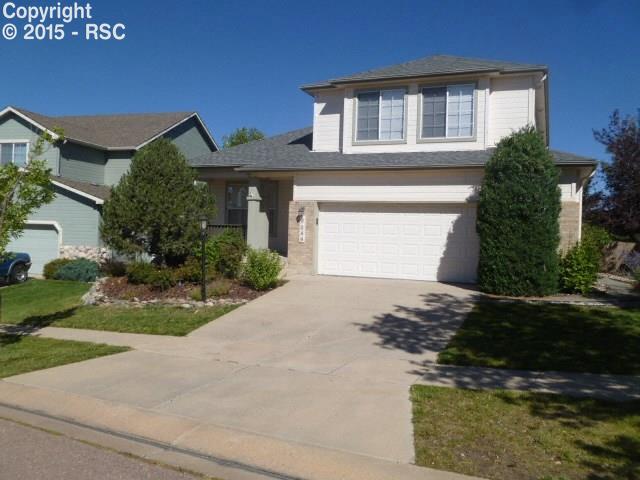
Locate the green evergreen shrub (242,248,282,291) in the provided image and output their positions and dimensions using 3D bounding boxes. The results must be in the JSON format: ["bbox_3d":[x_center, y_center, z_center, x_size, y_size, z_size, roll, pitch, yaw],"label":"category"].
[{"bbox_3d":[-1.566,0.803,14.100,1.089,1.110,1.089,1,2,-6],"label":"green evergreen shrub"}]

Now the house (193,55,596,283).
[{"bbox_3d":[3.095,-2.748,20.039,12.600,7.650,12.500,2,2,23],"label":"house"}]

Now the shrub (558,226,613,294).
[{"bbox_3d":[6.334,0.465,12.350,1.288,1.620,1.288,3,2,27],"label":"shrub"}]

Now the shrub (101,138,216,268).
[{"bbox_3d":[-5.022,-1.082,16.000,3.418,3.987,3.418,1,2,-17],"label":"shrub"}]

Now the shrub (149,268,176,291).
[{"bbox_3d":[-4.411,1.106,14.500,0.823,0.598,0.823,1,2,-17],"label":"shrub"}]

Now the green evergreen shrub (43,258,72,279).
[{"bbox_3d":[-9.786,1.081,19.300,1.230,0.759,1.169,0,2,-27],"label":"green evergreen shrub"}]

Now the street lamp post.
[{"bbox_3d":[-2.851,0.454,12.700,0.240,2.130,0.240,2,2,23],"label":"street lamp post"}]

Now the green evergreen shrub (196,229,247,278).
[{"bbox_3d":[-2.968,0.422,15.600,1.507,1.491,1.356,1,2,-11],"label":"green evergreen shrub"}]

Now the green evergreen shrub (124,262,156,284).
[{"bbox_3d":[-5.305,0.961,15.300,0.993,0.688,0.993,1,2,-19],"label":"green evergreen shrub"}]

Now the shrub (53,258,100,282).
[{"bbox_3d":[-8.701,1.090,18.500,1.715,0.832,1.458,0,2,-25],"label":"shrub"}]

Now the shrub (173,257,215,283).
[{"bbox_3d":[-3.739,0.872,15.300,1.241,0.745,1.055,1,2,-14],"label":"shrub"}]

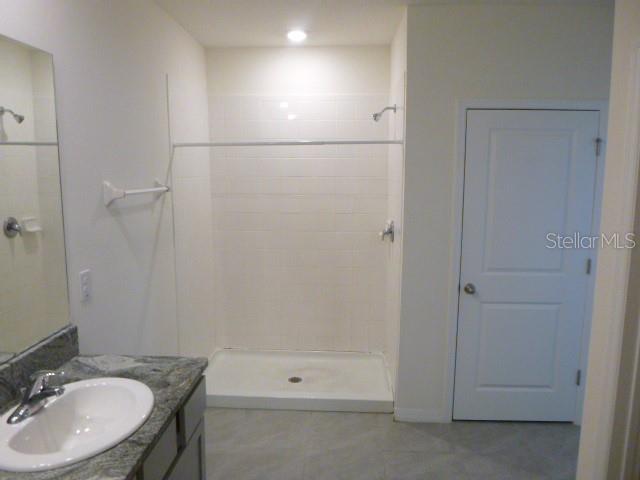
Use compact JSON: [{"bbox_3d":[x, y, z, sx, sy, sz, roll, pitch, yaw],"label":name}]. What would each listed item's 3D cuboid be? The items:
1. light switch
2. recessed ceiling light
[{"bbox_3d":[-1.024,0.201,2.018,0.012,0.120,0.075,1,8,3],"label":"light switch"},{"bbox_3d":[-0.171,-1.497,3.401,0.152,0.040,0.152,1,8,3],"label":"recessed ceiling light"}]

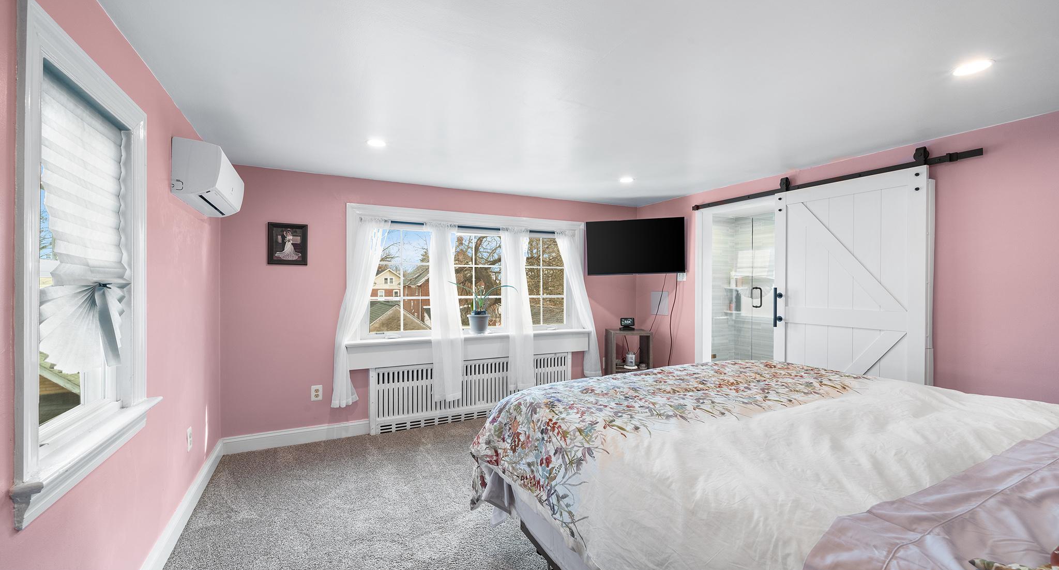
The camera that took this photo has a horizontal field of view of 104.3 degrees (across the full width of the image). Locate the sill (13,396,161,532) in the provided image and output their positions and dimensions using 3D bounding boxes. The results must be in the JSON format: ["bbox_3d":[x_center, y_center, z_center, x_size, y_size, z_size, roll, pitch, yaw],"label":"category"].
[{"bbox_3d":[-1.296,0.490,1.259,0.080,0.122,0.840,0,0,-28],"label":"sill"}]

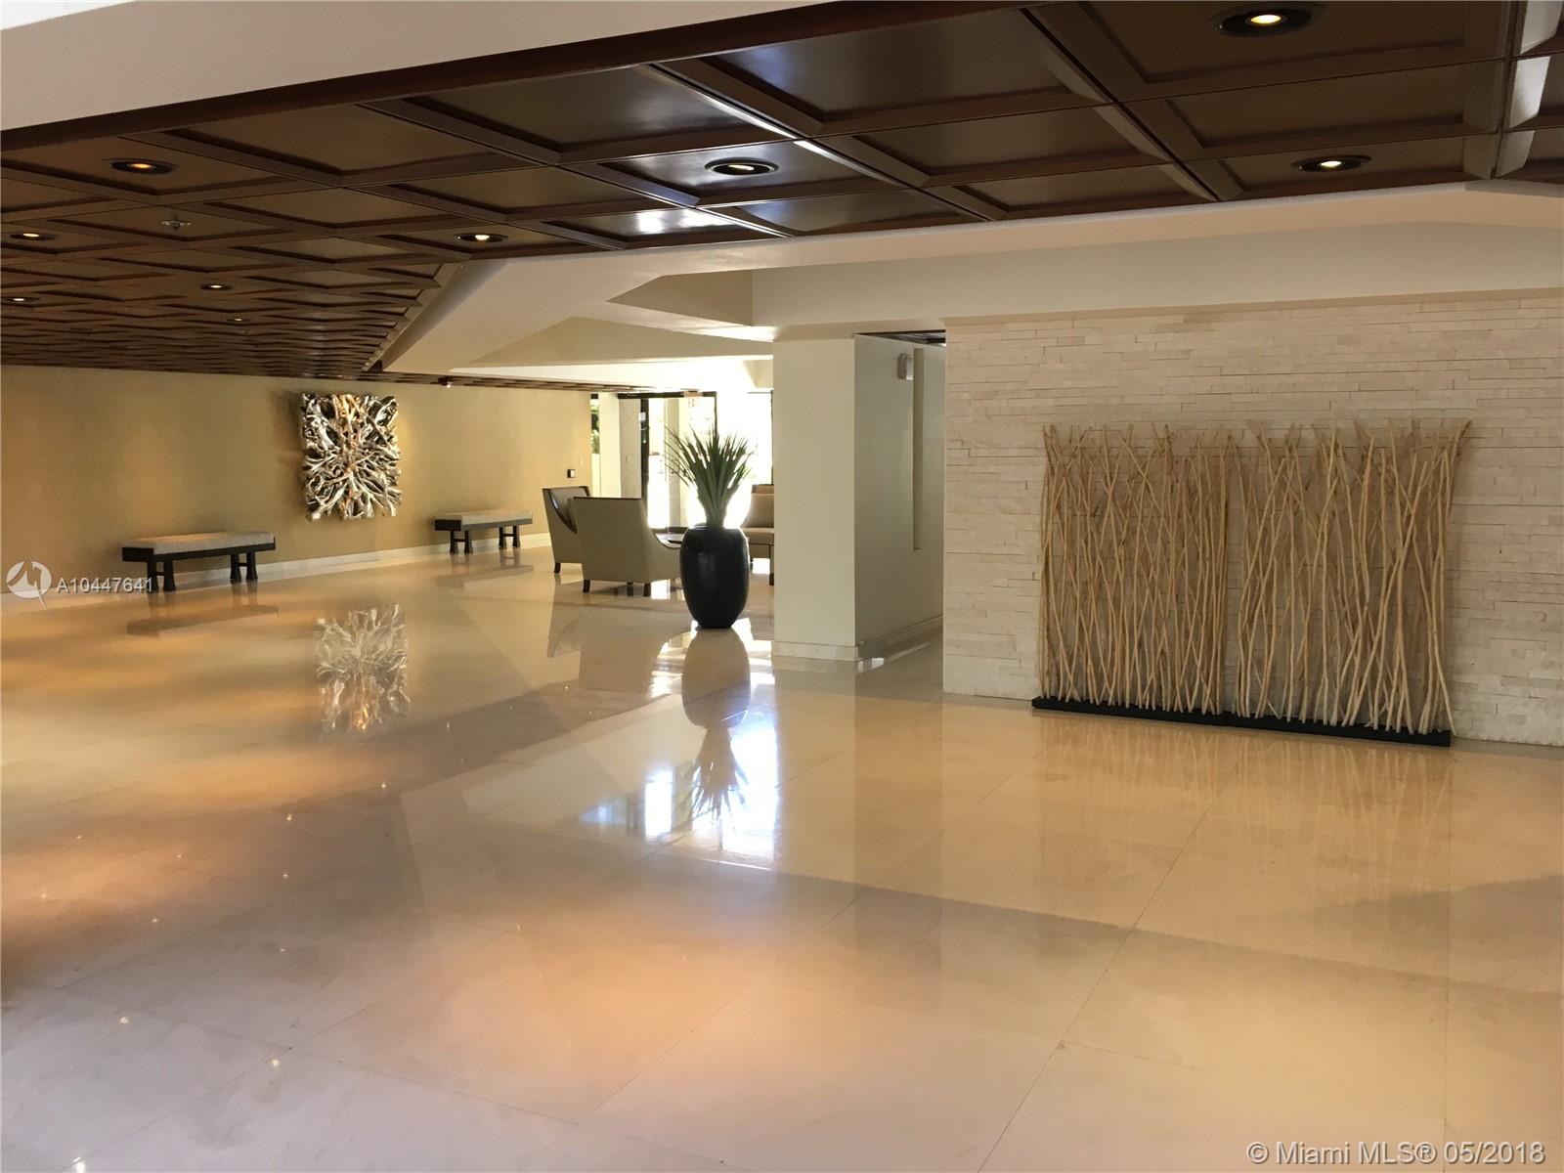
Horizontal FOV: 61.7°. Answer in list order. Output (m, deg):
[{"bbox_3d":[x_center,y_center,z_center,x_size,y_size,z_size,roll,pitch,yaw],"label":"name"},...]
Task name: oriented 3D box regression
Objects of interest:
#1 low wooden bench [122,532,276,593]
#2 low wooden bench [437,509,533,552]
[{"bbox_3d":[-5.978,-0.251,13.539,0.442,0.501,1.469,3,8,27],"label":"low wooden bench"},{"bbox_3d":[-3.937,-0.723,17.440,0.442,0.495,1.469,3,8,27],"label":"low wooden bench"}]

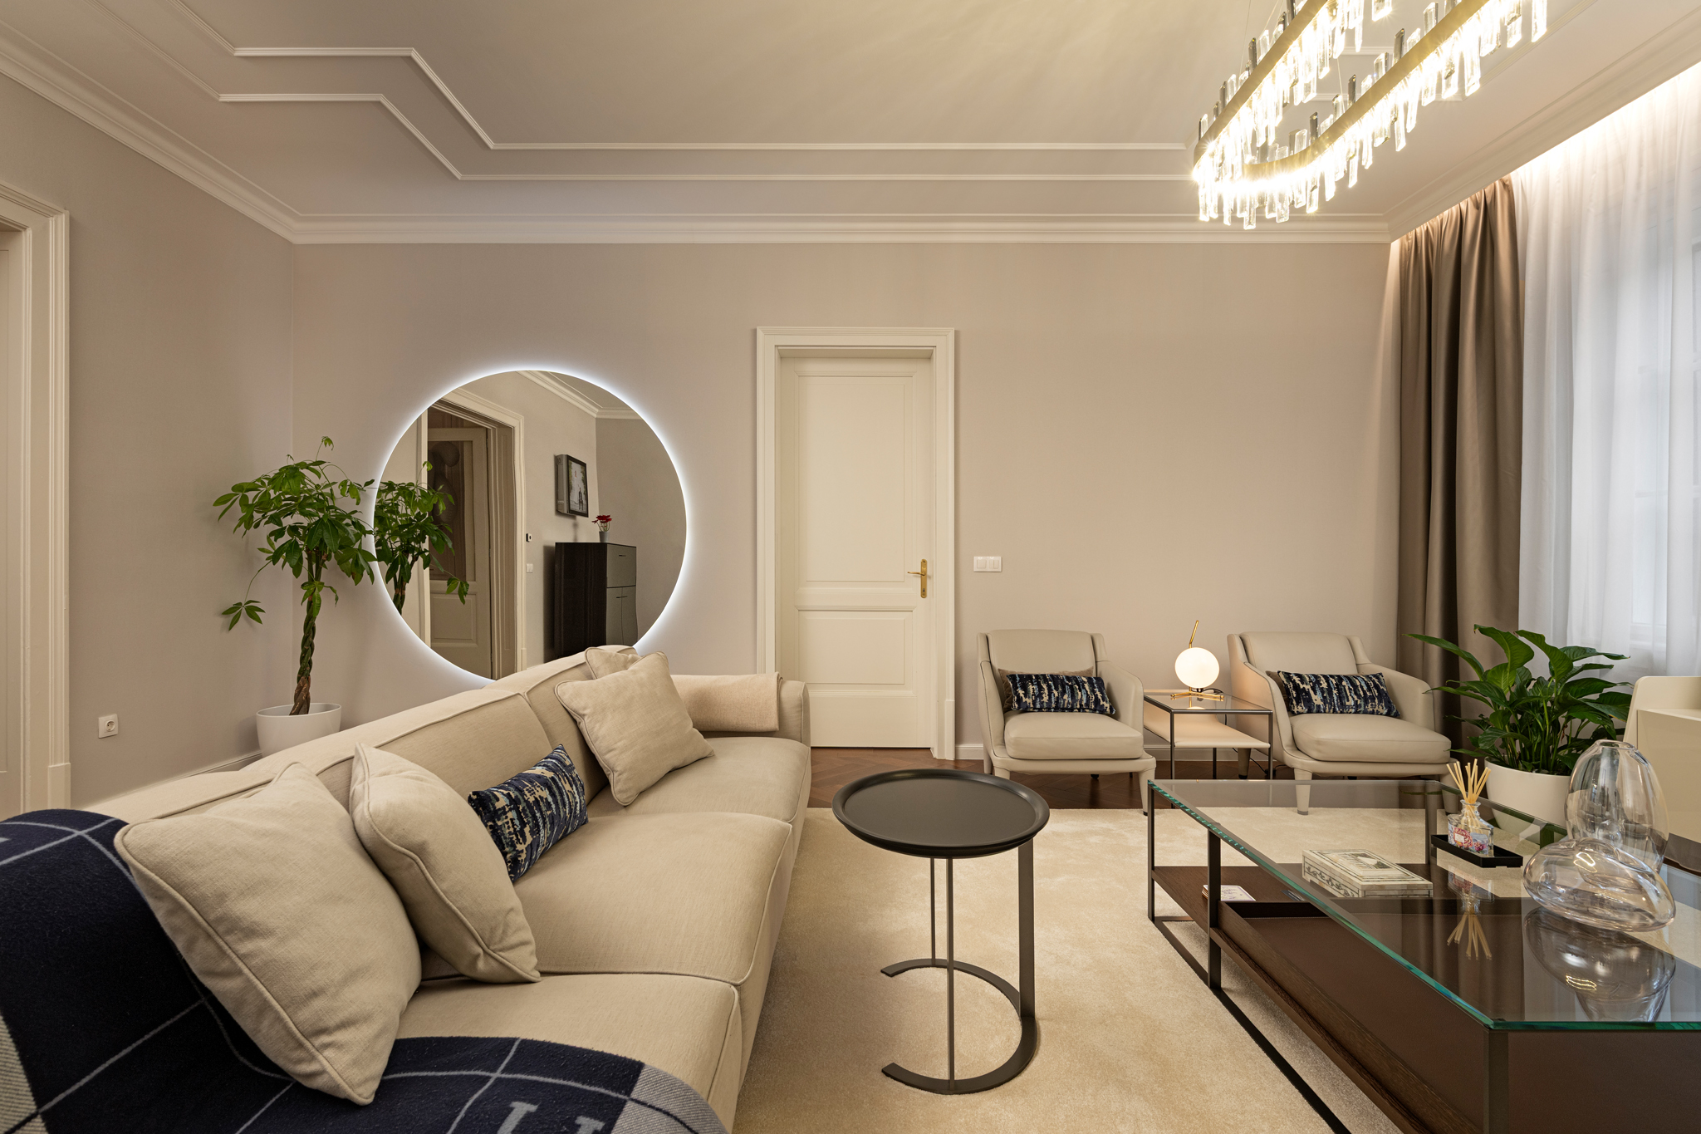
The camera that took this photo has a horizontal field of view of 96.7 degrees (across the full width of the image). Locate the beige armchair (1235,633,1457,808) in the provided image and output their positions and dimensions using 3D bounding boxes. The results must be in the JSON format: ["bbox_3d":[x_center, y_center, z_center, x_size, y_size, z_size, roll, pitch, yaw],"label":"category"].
[{"bbox_3d":[2.250,0.700,3.635,0.720,0.755,0.740,0,0,0],"label":"beige armchair"}]

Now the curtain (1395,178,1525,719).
[{"bbox_3d":[3.060,-0.360,3.830,0.170,2.880,0.700,0,0,0],"label":"curtain"}]

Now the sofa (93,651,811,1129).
[{"bbox_3d":[-0.615,0.705,1.740,0.920,0.755,2.920,0,0,0],"label":"sofa"}]

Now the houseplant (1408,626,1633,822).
[{"bbox_3d":[2.740,0.660,3.100,0.790,0.840,0.740,0,0,0],"label":"houseplant"}]

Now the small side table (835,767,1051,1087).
[{"bbox_3d":[0.210,0.808,1.790,0.515,0.515,0.515,0,0,0],"label":"small side table"}]

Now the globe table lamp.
[{"bbox_3d":[1.690,0.445,3.665,0.245,0.383,0.210,0,0,0],"label":"globe table lamp"}]

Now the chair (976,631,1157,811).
[{"bbox_3d":[0.985,0.700,3.635,0.720,0.755,0.740,0,0,0],"label":"chair"}]

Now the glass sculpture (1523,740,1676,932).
[{"bbox_3d":[1.475,0.502,1.490,0.215,0.295,0.310,0,0,45],"label":"glass sculpture"}]

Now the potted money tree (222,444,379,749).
[{"bbox_3d":[-2.720,0.225,3.740,0.700,1.710,0.640,0,0,0],"label":"potted money tree"}]

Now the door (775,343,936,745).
[{"bbox_3d":[0.040,-0.105,4.580,0.930,2.370,0.060,0,0,0],"label":"door"}]

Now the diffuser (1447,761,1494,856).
[{"bbox_3d":[1.420,0.538,1.735,0.080,0.200,0.100,0,0,-30],"label":"diffuser"}]

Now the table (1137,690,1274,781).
[{"bbox_3d":[1.670,0.858,3.655,0.460,0.445,0.530,0,0,0],"label":"table"}]

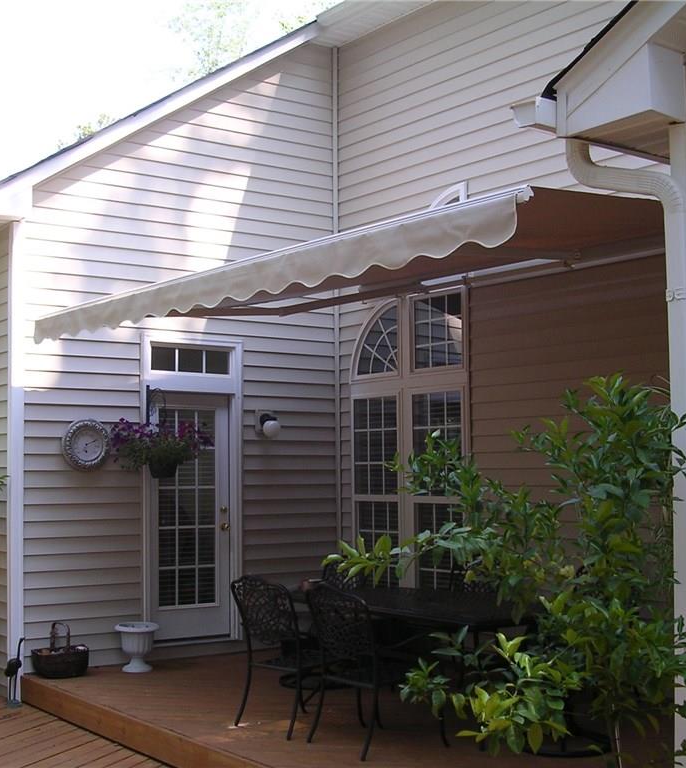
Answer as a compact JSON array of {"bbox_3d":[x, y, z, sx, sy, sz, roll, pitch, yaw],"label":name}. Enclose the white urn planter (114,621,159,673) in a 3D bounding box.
[{"bbox_3d":[-1.573,2.012,8.608,0.355,0.336,0.355,0,-4,0],"label":"white urn planter"}]

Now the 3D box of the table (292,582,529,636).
[{"bbox_3d":[0.555,1.697,6.941,1.070,0.730,2.000,3,-5,-37],"label":"table"}]

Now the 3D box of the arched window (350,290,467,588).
[{"bbox_3d":[0.522,0.573,9.365,0.120,2.660,1.540,3,-5,-37],"label":"arched window"}]

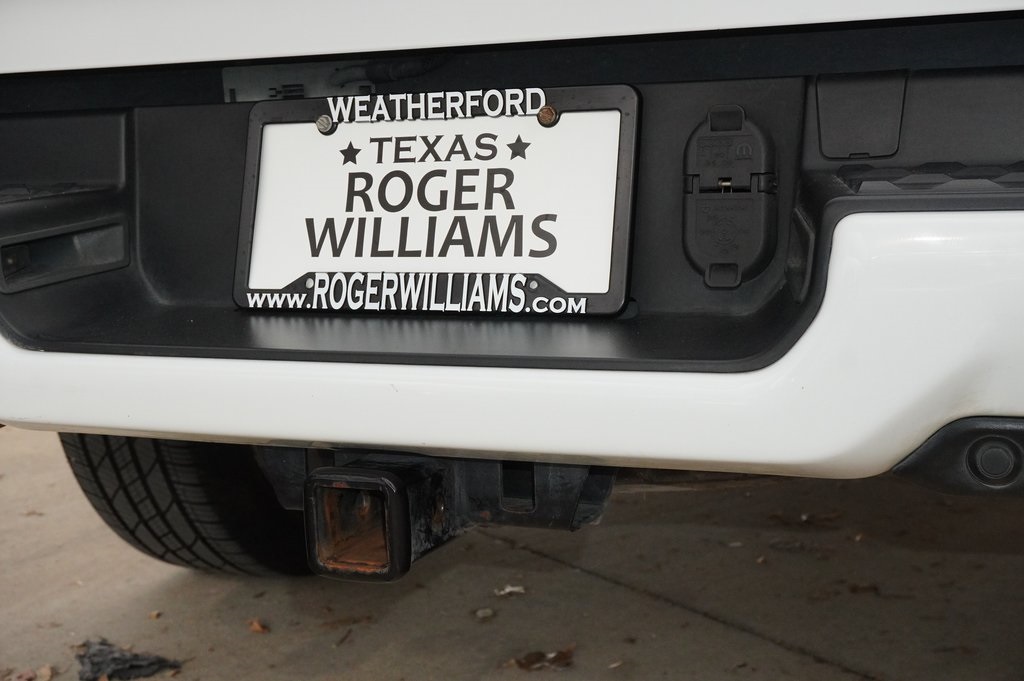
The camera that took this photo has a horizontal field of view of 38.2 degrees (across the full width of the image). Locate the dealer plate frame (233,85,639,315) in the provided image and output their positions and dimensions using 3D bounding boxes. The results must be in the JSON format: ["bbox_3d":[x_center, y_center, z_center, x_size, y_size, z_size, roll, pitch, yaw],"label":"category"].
[{"bbox_3d":[-0.060,-0.099,1.062,0.312,0.160,0.014,2,-6,23],"label":"dealer plate frame"}]

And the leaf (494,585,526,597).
[{"bbox_3d":[-0.002,0.380,2.246,0.048,0.010,0.030,-2,8,0],"label":"leaf"}]

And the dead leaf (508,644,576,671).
[{"bbox_3d":[0.040,0.419,1.954,0.085,0.015,0.058,-2,8,1],"label":"dead leaf"}]

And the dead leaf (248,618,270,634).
[{"bbox_3d":[-0.362,0.410,2.118,0.032,0.013,0.030,-4,9,-10],"label":"dead leaf"}]

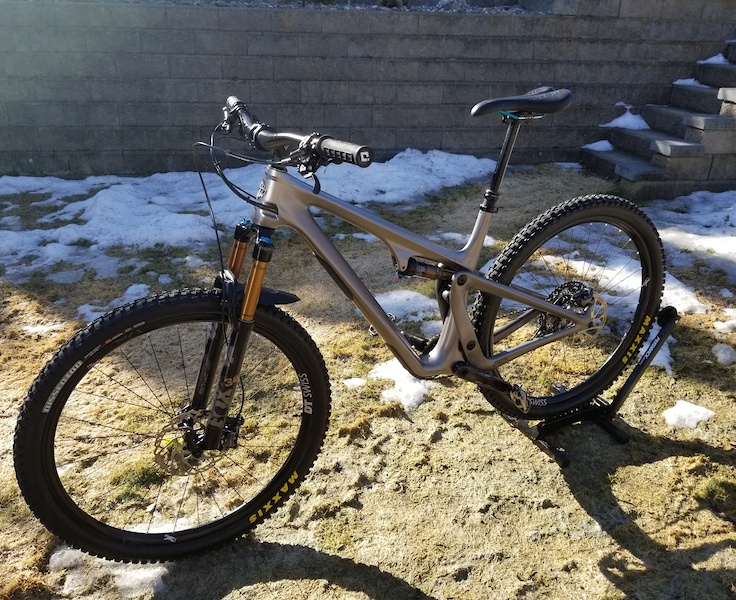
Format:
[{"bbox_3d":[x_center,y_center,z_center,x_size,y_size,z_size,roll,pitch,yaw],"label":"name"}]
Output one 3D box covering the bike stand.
[{"bbox_3d":[0.793,0.241,2.036,0.597,0.375,0.335,-13,26,-21],"label":"bike stand"}]

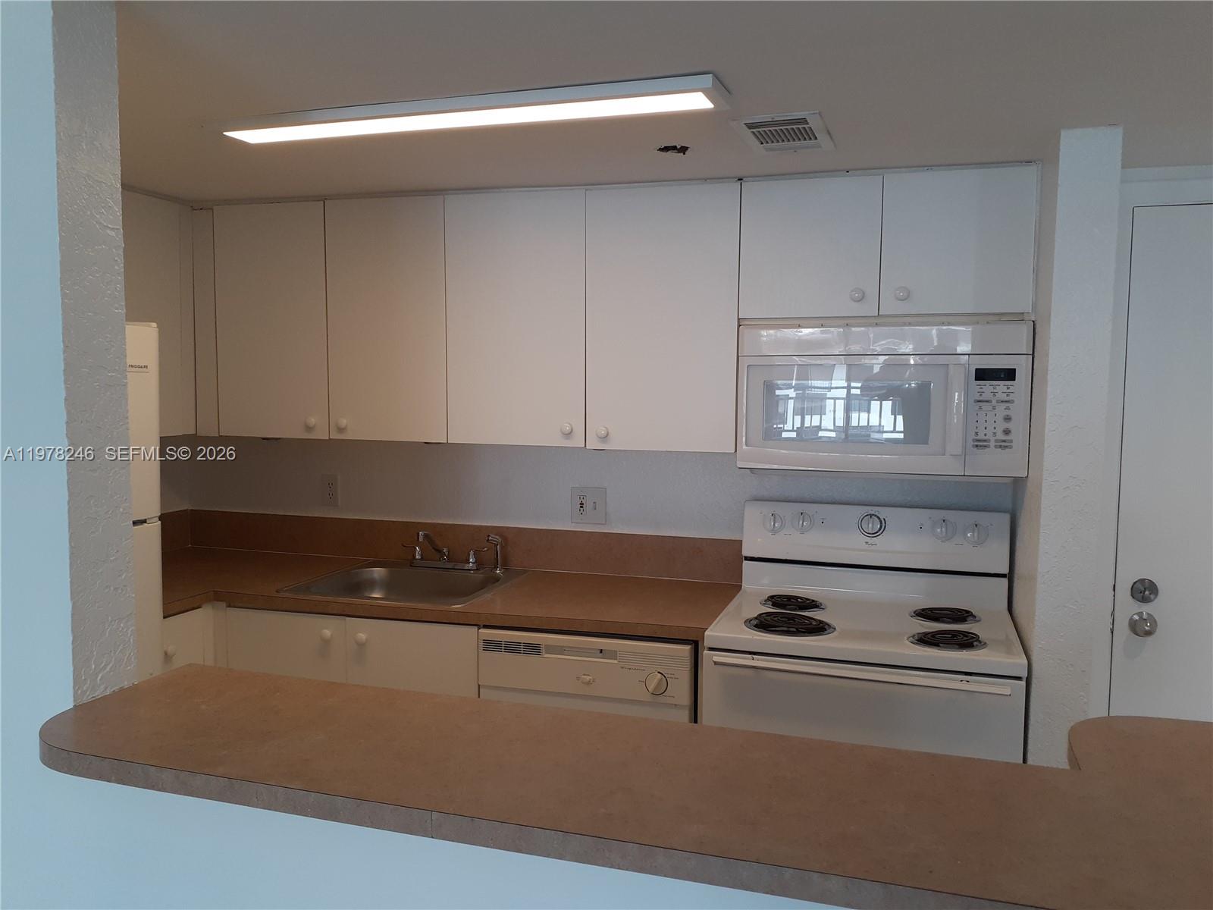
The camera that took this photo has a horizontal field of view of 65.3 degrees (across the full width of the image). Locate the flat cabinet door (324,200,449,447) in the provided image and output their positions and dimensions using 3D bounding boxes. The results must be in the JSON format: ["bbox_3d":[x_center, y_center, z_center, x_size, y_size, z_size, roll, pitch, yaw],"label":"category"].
[{"bbox_3d":[-0.699,-0.422,3.005,0.418,0.757,0.025,2,5,17],"label":"flat cabinet door"}]

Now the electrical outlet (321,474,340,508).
[{"bbox_3d":[-1.035,0.133,3.534,0.073,0.118,0.010,2,5,17],"label":"electrical outlet"}]

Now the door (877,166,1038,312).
[{"bbox_3d":[0.924,-0.559,2.500,0.376,0.373,0.025,2,5,17],"label":"door"}]

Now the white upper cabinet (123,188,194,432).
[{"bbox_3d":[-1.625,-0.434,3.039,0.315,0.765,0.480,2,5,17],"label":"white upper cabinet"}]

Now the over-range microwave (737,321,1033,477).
[{"bbox_3d":[0.790,-0.164,2.735,0.760,0.407,0.380,2,5,17],"label":"over-range microwave"}]

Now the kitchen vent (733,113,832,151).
[{"bbox_3d":[0.424,-0.738,2.212,0.200,0.020,0.355,2,5,17],"label":"kitchen vent"}]

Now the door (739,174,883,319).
[{"bbox_3d":[0.560,-0.571,2.609,0.376,0.373,0.025,2,5,17],"label":"door"}]

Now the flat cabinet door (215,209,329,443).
[{"bbox_3d":[-1.105,-0.435,3.128,0.423,0.757,0.025,2,5,17],"label":"flat cabinet door"}]

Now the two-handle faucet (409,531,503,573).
[{"bbox_3d":[-0.550,0.317,3.164,0.360,0.153,0.250,2,5,17],"label":"two-handle faucet"}]

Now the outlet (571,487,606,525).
[{"bbox_3d":[-0.061,0.174,3.228,0.120,0.118,0.010,2,5,17],"label":"outlet"}]

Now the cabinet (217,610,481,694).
[{"bbox_3d":[-0.708,0.877,3.176,0.885,0.863,0.600,2,5,17],"label":"cabinet"}]

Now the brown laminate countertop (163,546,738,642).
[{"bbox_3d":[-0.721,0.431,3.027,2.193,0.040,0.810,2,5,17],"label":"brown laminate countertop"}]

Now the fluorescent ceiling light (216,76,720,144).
[{"bbox_3d":[-0.321,-0.726,2.021,1.146,0.035,0.149,2,5,17],"label":"fluorescent ceiling light"}]

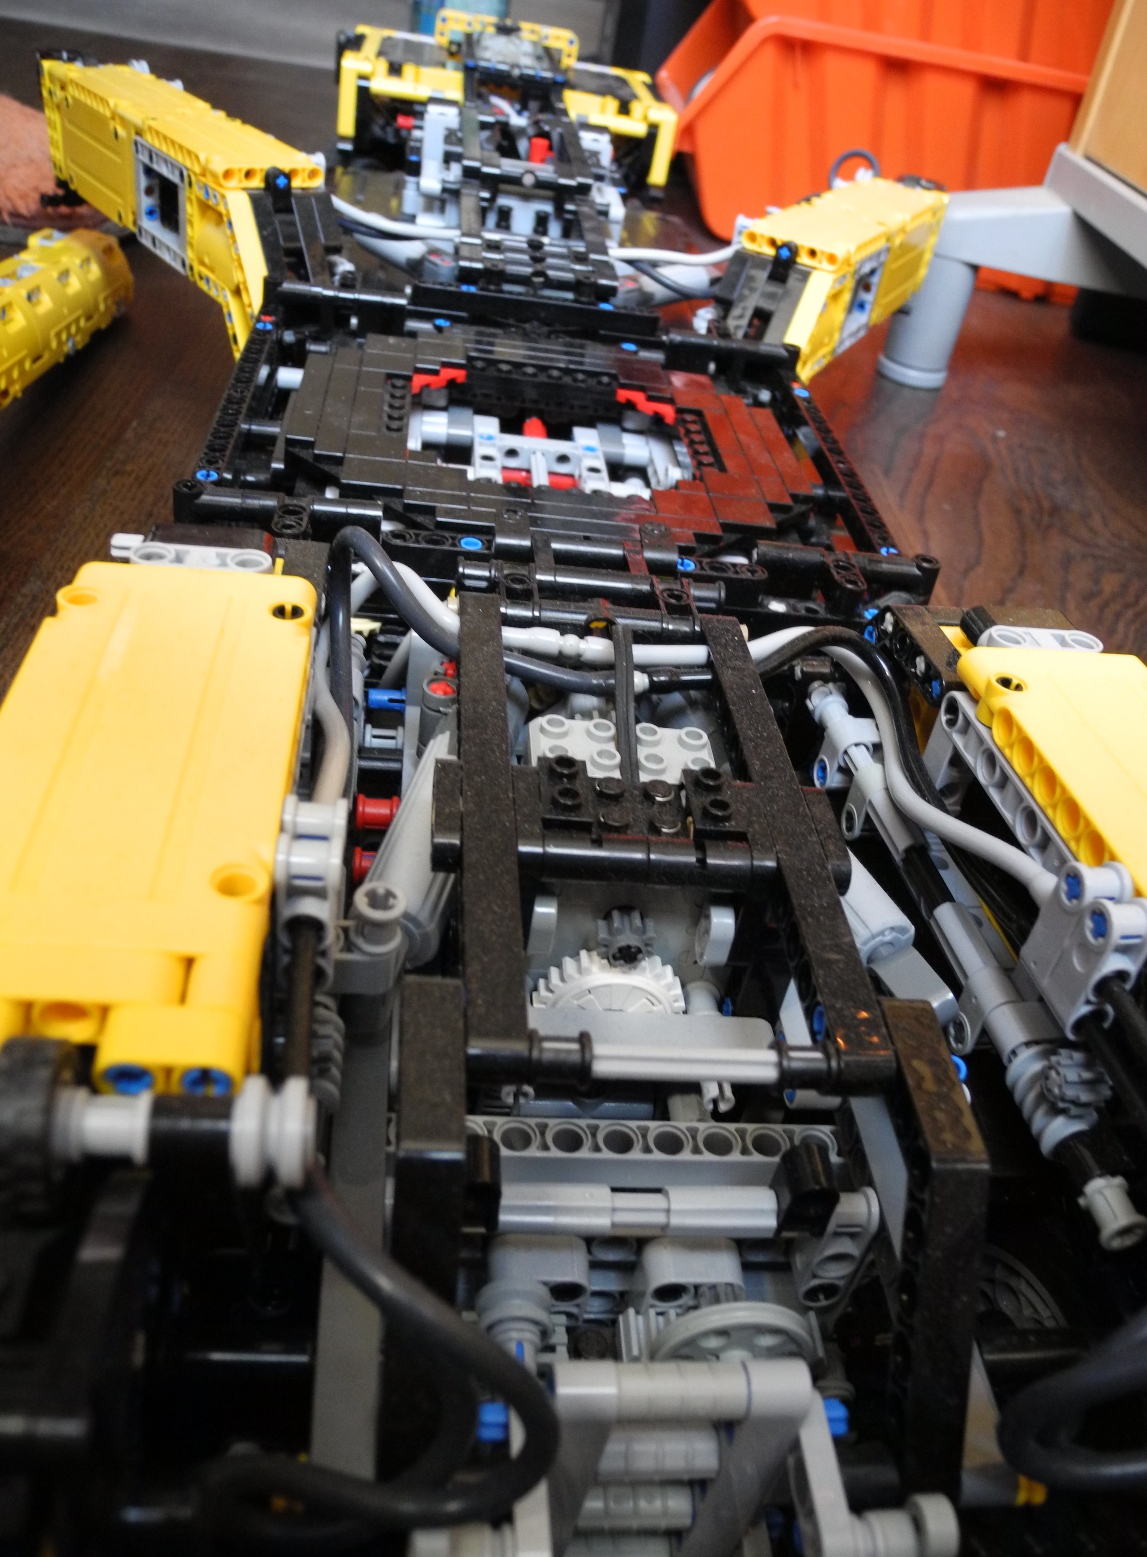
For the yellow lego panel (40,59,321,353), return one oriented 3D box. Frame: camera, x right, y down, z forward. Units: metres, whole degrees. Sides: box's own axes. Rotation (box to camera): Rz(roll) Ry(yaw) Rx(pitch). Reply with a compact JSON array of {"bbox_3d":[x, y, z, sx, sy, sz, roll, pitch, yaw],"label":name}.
[{"bbox_3d":[-0.152,-0.233,0.501,0.046,0.057,0.184,-19,45,-33],"label":"yellow lego panel"}]

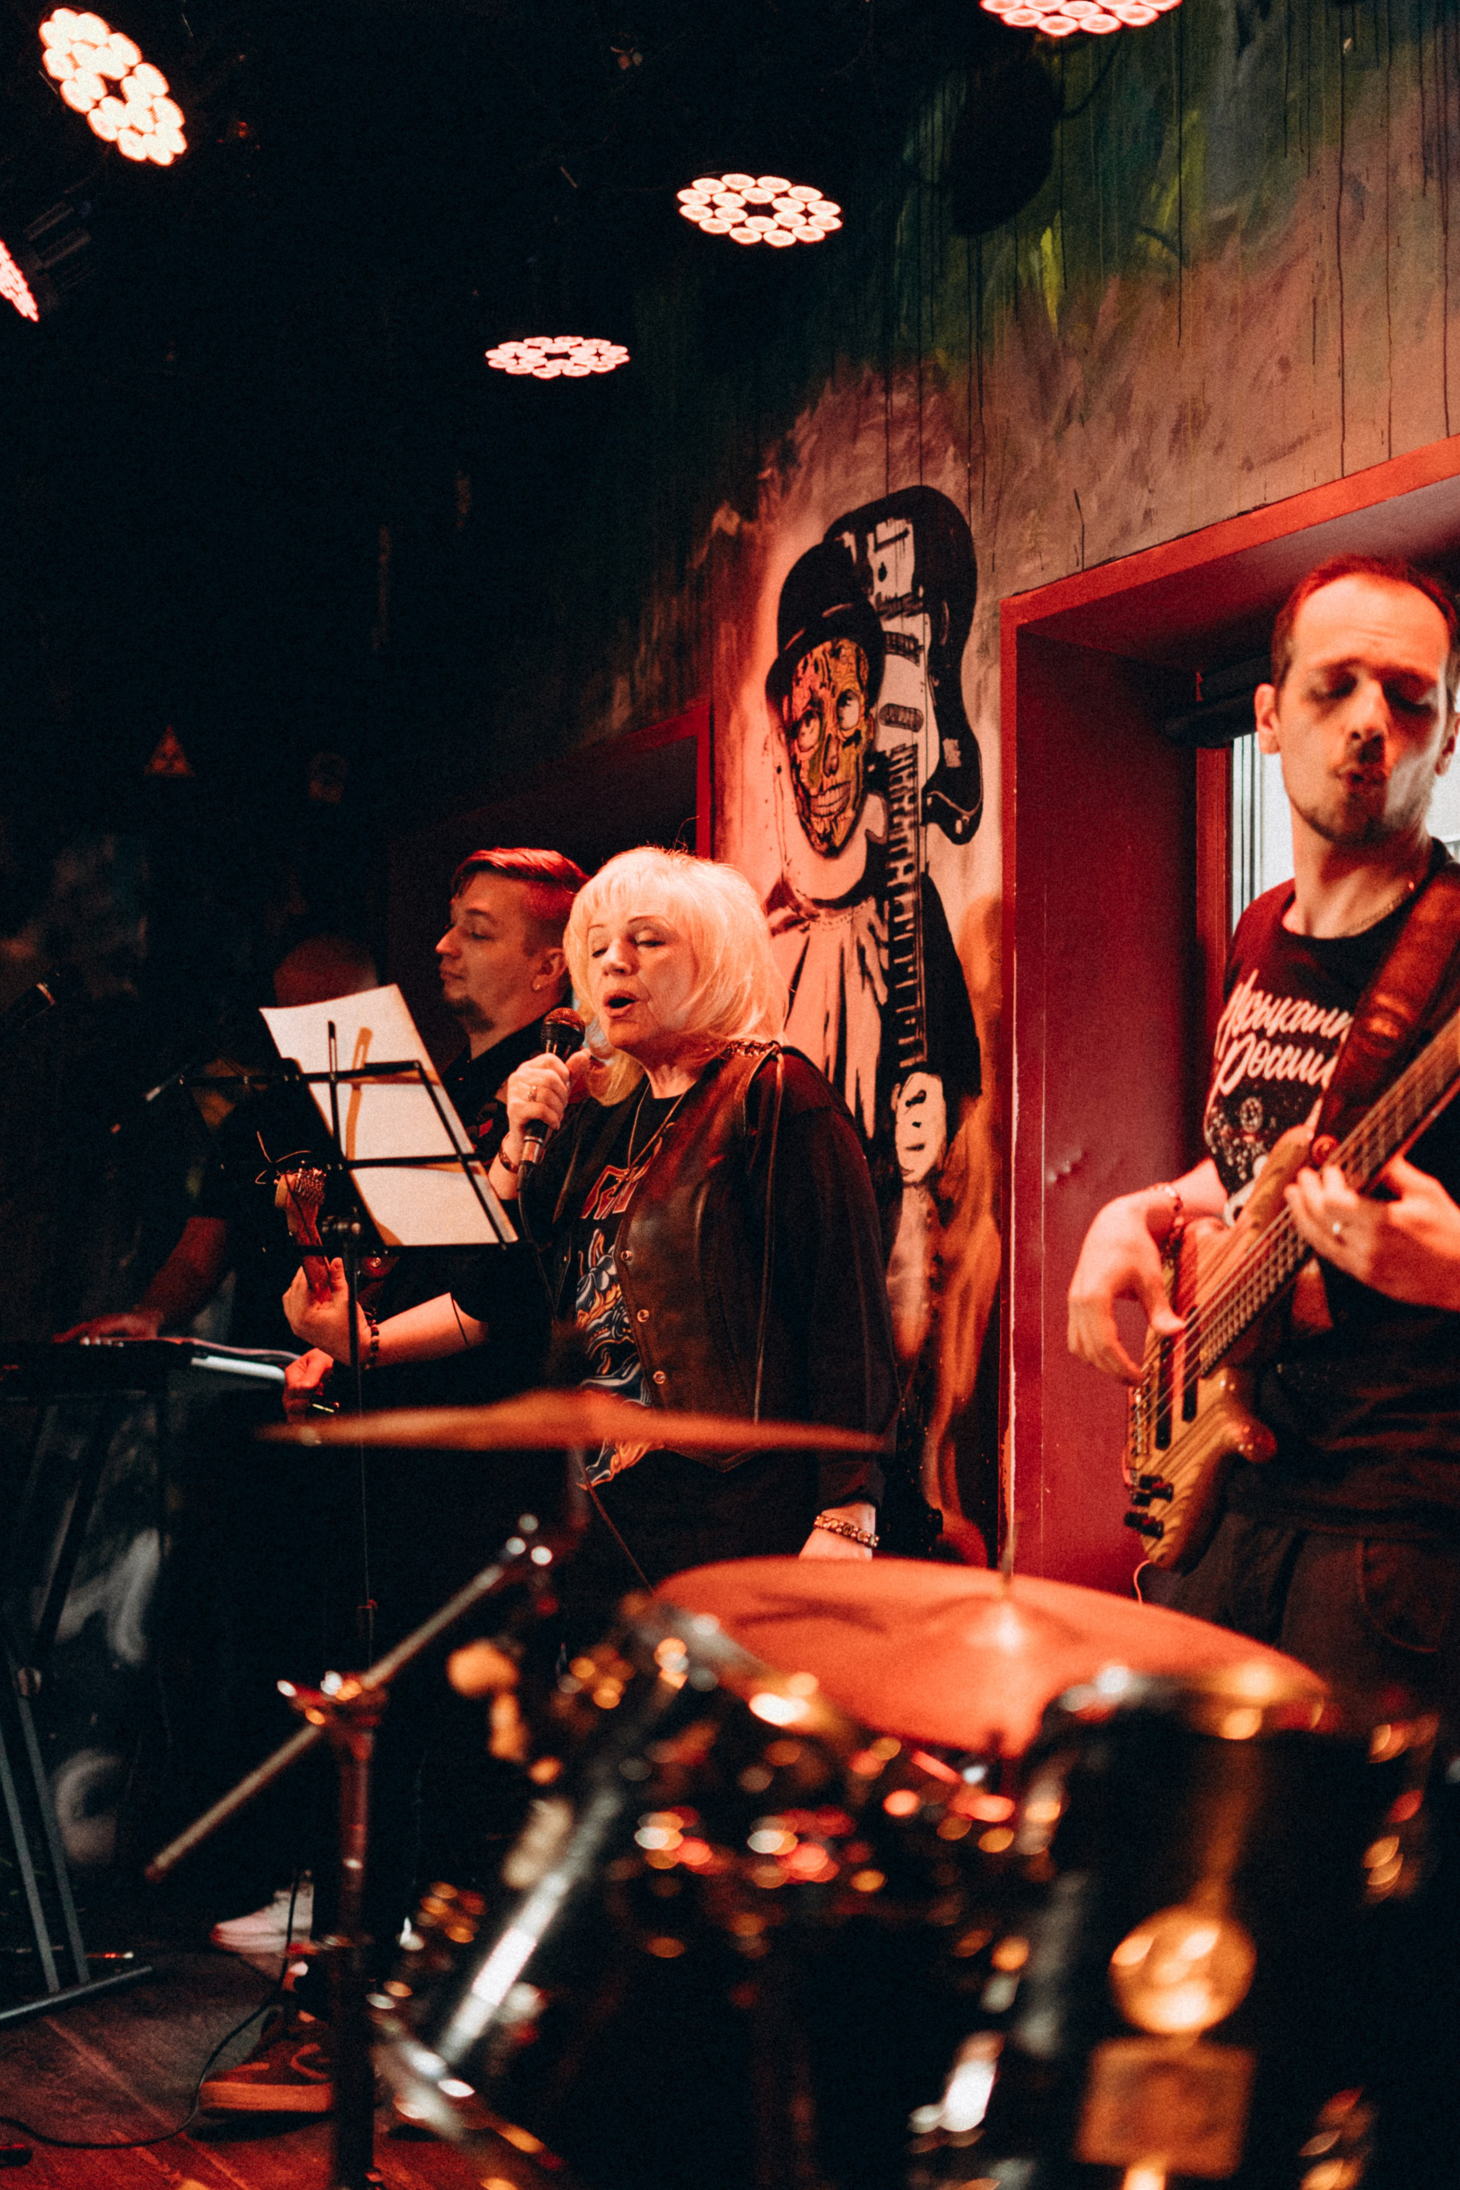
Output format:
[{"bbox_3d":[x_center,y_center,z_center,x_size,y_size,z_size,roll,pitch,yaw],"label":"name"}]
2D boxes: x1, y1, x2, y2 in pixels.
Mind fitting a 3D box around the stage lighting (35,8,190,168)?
[{"bbox_3d":[-0.547,-0.978,2.860,0.210,0.130,0.210,49,-25,-22],"label":"stage lighting"}]

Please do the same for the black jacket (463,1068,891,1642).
[{"bbox_3d":[-0.060,0.275,3.600,0.340,0.640,0.500,2,-3,-40],"label":"black jacket"}]

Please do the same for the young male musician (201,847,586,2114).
[{"bbox_3d":[-0.460,0.540,4.250,0.480,1.770,0.530,0,-1,-14],"label":"young male musician"}]

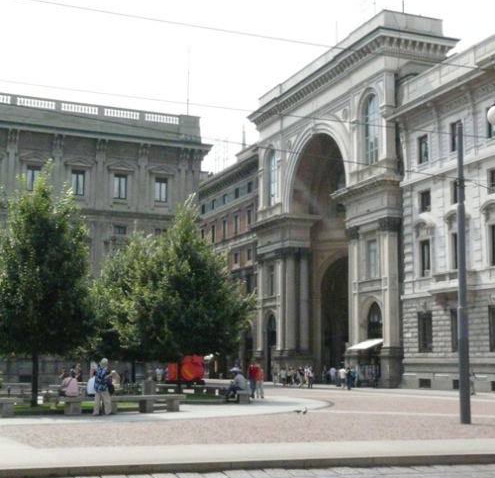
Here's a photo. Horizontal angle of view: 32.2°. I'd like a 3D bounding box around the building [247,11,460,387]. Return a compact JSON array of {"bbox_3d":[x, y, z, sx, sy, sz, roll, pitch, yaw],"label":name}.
[{"bbox_3d":[9.468,-1.750,84.739,8.500,31.800,29.200,4,-9,-22],"label":"building"}]

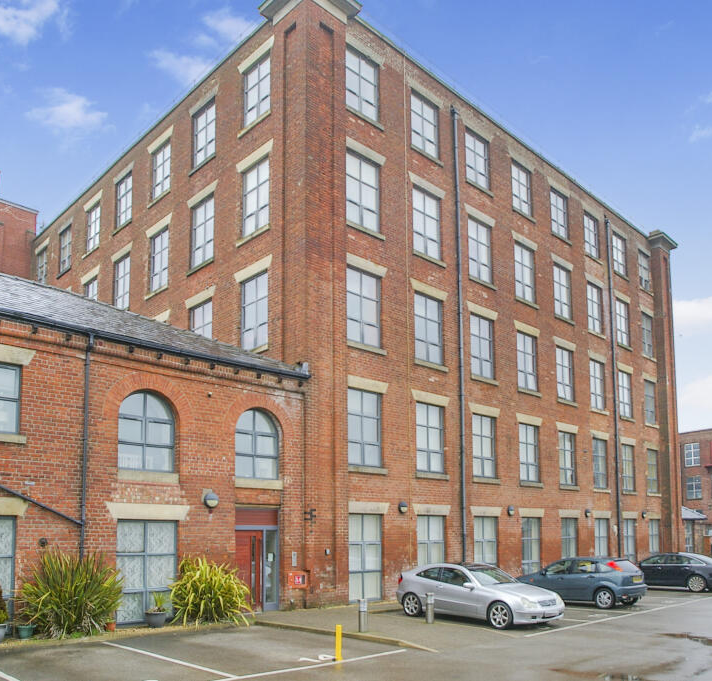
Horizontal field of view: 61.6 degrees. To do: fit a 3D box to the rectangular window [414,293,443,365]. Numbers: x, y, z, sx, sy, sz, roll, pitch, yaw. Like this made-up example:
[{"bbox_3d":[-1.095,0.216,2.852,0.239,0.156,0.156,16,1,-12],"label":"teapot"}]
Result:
[{"bbox_3d":[2.480,-0.371,20.618,1.471,2.338,0.150,6,-9,-42],"label":"rectangular window"}]

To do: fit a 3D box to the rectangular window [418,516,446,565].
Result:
[{"bbox_3d":[2.448,7.015,19.600,1.415,2.463,0.150,6,-9,-42],"label":"rectangular window"}]

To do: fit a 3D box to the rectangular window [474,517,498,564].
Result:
[{"bbox_3d":[4.658,7.618,21.528,1.413,2.455,0.150,6,-9,-42],"label":"rectangular window"}]

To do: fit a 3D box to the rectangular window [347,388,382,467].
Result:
[{"bbox_3d":[0.248,2.683,18.181,1.406,2.299,0.150,6,-9,-42],"label":"rectangular window"}]

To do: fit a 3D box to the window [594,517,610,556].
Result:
[{"bbox_3d":[11.170,9.395,27.208,1.284,2.424,0.150,6,-9,-42],"label":"window"}]

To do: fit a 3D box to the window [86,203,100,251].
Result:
[{"bbox_3d":[-11.880,-5.113,27.182,1.345,2.051,0.150,-7,-9,41],"label":"window"}]

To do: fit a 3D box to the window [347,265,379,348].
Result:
[{"bbox_3d":[0.259,-0.991,18.200,1.420,2.300,0.150,14,-19,-42],"label":"window"}]

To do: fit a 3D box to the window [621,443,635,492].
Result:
[{"bbox_3d":[13.532,6.385,29.756,1.385,2.227,0.150,6,-9,-42],"label":"window"}]

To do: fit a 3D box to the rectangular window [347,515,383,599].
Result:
[{"bbox_3d":[0.253,6.422,17.685,1.348,2.472,0.150,6,-9,-42],"label":"rectangular window"}]

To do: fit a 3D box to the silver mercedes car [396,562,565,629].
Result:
[{"bbox_3d":[3.104,6.506,15.500,1.740,1.400,4.340,13,-19,-40],"label":"silver mercedes car"}]

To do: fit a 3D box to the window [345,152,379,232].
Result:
[{"bbox_3d":[0.210,-4.732,19.139,1.471,2.334,0.150,6,-9,-42],"label":"window"}]

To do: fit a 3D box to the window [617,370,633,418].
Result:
[{"bbox_3d":[13.683,2.742,30.300,1.420,2.280,0.150,14,-19,-42],"label":"window"}]

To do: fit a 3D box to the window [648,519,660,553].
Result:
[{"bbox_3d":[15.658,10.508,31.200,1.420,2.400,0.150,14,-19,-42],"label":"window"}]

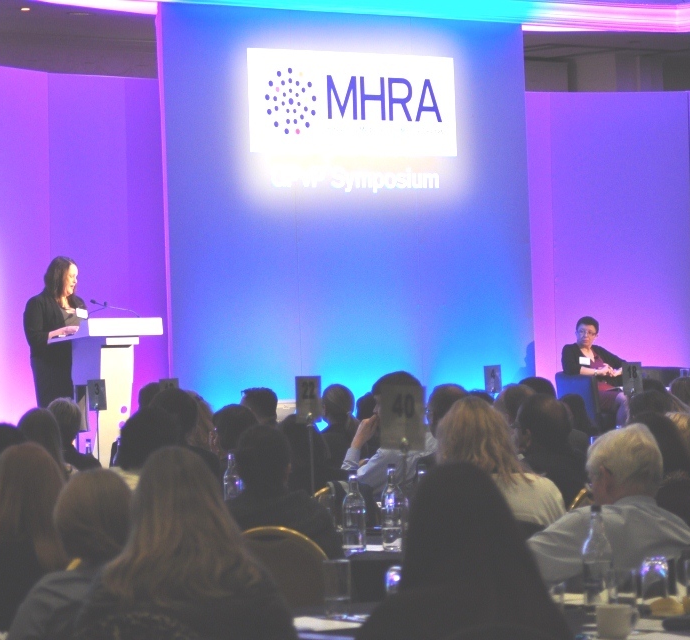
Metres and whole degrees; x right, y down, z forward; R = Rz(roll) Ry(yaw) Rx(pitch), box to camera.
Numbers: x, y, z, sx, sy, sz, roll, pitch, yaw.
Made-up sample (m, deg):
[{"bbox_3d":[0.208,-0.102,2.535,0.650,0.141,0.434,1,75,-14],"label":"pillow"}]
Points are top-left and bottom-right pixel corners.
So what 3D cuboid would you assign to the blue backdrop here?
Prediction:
[{"bbox_3d":[0.076,-0.612,22.500,3.630,3.682,0.070,-1,-1,-36],"label":"blue backdrop"}]

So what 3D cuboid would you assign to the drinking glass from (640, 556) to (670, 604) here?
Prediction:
[{"bbox_3d":[0.864,0.726,7.800,0.075,0.131,0.075,-1,0,0],"label":"drinking glass"}]

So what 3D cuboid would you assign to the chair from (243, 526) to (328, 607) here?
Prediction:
[{"bbox_3d":[-0.175,1.100,8.970,0.440,0.920,0.560,-1,0,12],"label":"chair"}]

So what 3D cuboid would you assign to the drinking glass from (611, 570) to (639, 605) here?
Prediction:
[{"bbox_3d":[0.774,0.741,7.750,0.074,0.108,0.074,-1,0,0],"label":"drinking glass"}]

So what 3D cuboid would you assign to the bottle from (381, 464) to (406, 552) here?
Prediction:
[{"bbox_3d":[0.169,0.666,9.900,0.080,0.303,0.080,-1,0,0],"label":"bottle"}]

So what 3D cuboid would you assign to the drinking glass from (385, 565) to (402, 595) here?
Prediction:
[{"bbox_3d":[0.144,0.741,7.700,0.072,0.130,0.072,-1,0,0],"label":"drinking glass"}]

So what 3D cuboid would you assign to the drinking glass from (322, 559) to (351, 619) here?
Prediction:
[{"bbox_3d":[-0.020,0.715,7.430,0.071,0.146,0.071,-2,-1,0],"label":"drinking glass"}]

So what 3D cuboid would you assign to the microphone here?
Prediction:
[{"bbox_3d":[-1.476,-0.074,18.000,0.420,0.125,0.045,-1,0,44],"label":"microphone"}]

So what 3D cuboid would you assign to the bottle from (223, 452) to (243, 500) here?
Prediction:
[{"bbox_3d":[-0.476,0.710,11.900,0.076,0.296,0.076,-2,-1,0],"label":"bottle"}]

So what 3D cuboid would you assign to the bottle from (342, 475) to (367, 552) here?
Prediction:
[{"bbox_3d":[0.033,0.679,9.900,0.080,0.290,0.080,-1,0,0],"label":"bottle"}]

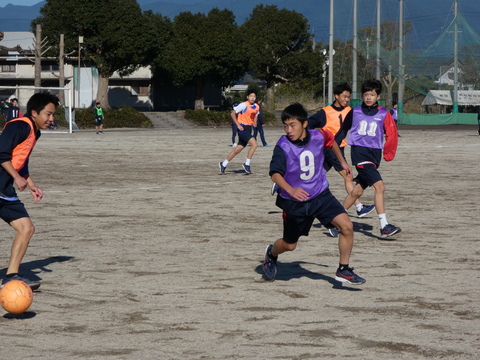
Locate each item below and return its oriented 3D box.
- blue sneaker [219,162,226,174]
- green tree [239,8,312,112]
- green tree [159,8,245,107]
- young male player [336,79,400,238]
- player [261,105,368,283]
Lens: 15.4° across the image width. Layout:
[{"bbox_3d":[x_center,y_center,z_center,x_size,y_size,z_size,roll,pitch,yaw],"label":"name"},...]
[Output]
[{"bbox_3d":[-0.350,-0.230,35.500,0.115,0.270,0.100,-27,-16,39],"label":"blue sneaker"},{"bbox_3d":[2.578,-8.351,122.000,5.000,7.300,5.000,0,2,0],"label":"green tree"},{"bbox_3d":[-2.557,-8.181,121.000,6.000,7.100,5.800,0,2,0],"label":"green tree"},{"bbox_3d":[1.297,-0.215,18.200,0.620,1.600,0.580,-1,2,-14],"label":"young male player"},{"bbox_3d":[0.562,0.106,13.400,0.760,1.360,0.620,0,2,-4],"label":"player"}]

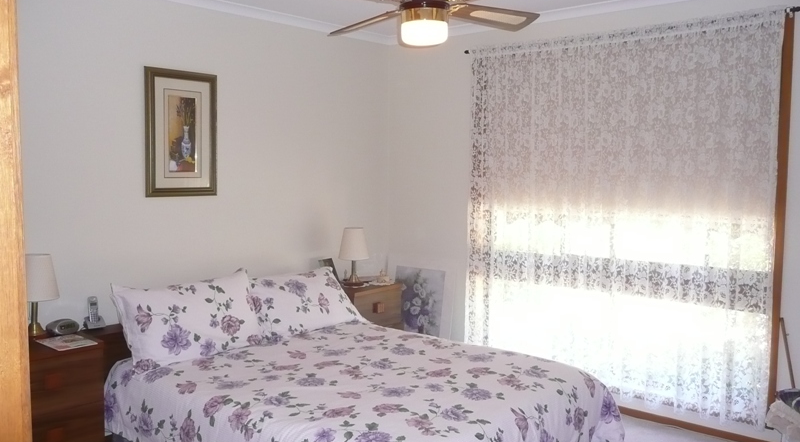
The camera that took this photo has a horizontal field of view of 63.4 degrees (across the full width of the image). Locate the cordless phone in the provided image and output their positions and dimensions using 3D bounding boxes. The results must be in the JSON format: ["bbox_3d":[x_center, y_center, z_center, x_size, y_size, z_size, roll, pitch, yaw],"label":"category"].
[{"bbox_3d":[-1.554,0.471,3.301,0.080,0.158,0.097,5,7,42],"label":"cordless phone"}]

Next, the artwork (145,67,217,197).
[{"bbox_3d":[-1.241,-0.493,3.694,0.030,0.708,0.449,5,7,42],"label":"artwork"}]

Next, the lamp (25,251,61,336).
[{"bbox_3d":[-1.718,0.343,3.041,0.210,0.386,0.210,5,7,42],"label":"lamp"}]

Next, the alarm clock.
[{"bbox_3d":[-1.624,0.497,3.117,0.100,0.068,0.140,4,6,32],"label":"alarm clock"}]

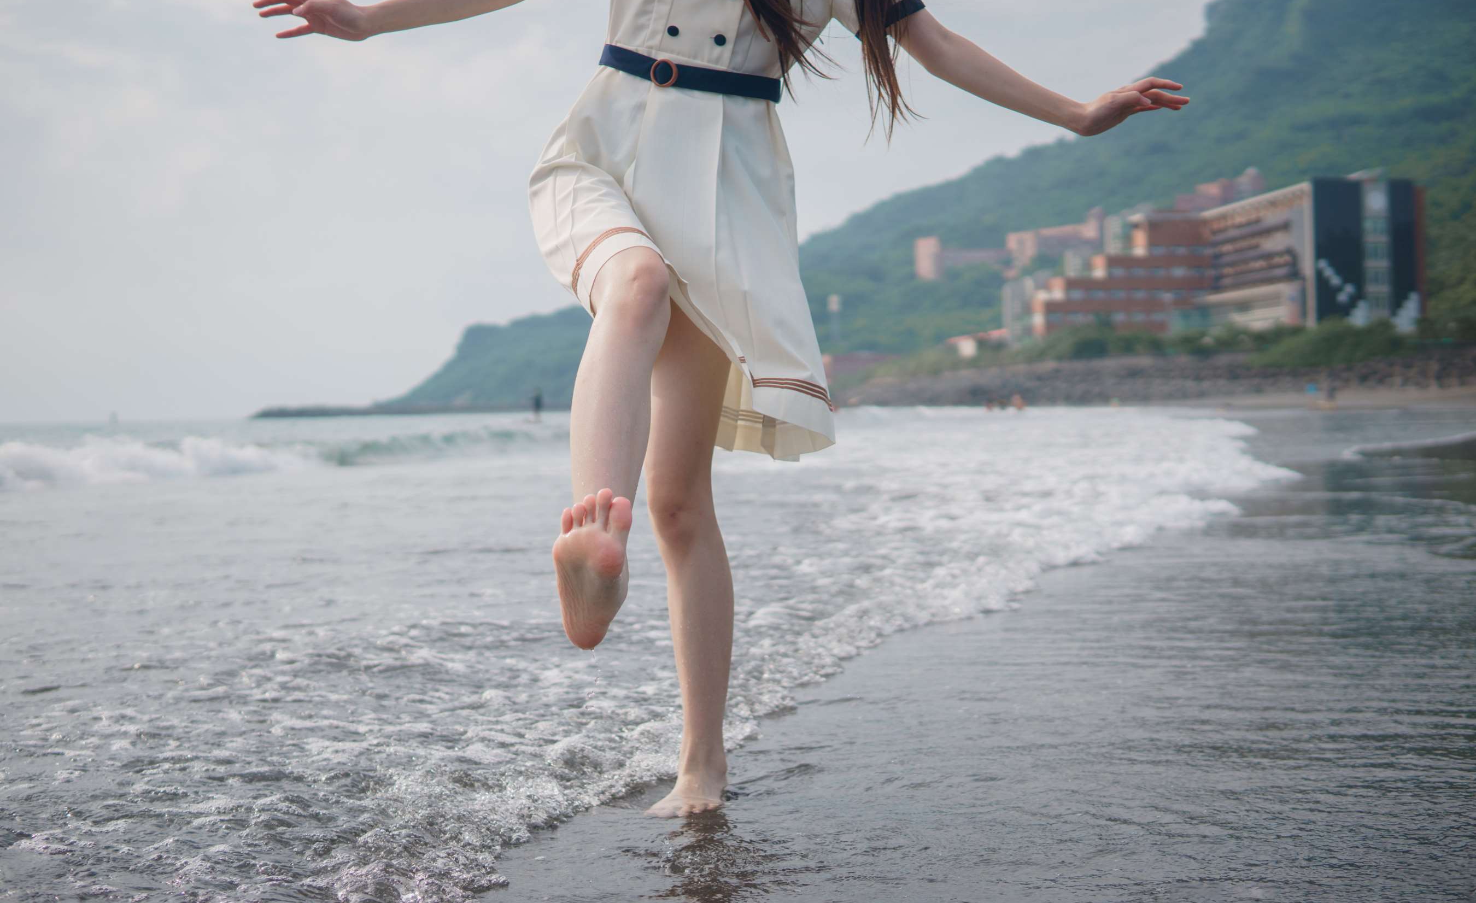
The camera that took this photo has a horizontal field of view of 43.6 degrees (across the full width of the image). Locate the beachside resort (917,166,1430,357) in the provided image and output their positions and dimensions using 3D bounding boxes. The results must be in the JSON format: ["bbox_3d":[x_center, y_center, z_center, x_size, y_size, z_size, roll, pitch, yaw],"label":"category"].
[{"bbox_3d":[77.705,-32.616,320.000,80.000,29.000,65.000,-1,1,6],"label":"beachside resort"}]

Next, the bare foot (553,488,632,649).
[{"bbox_3d":[-0.178,0.133,2.270,0.093,0.230,0.090,7,31,4],"label":"bare foot"}]

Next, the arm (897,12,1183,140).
[{"bbox_3d":[0.440,-0.537,2.680,0.450,0.125,0.120,16,0,0],"label":"arm"}]

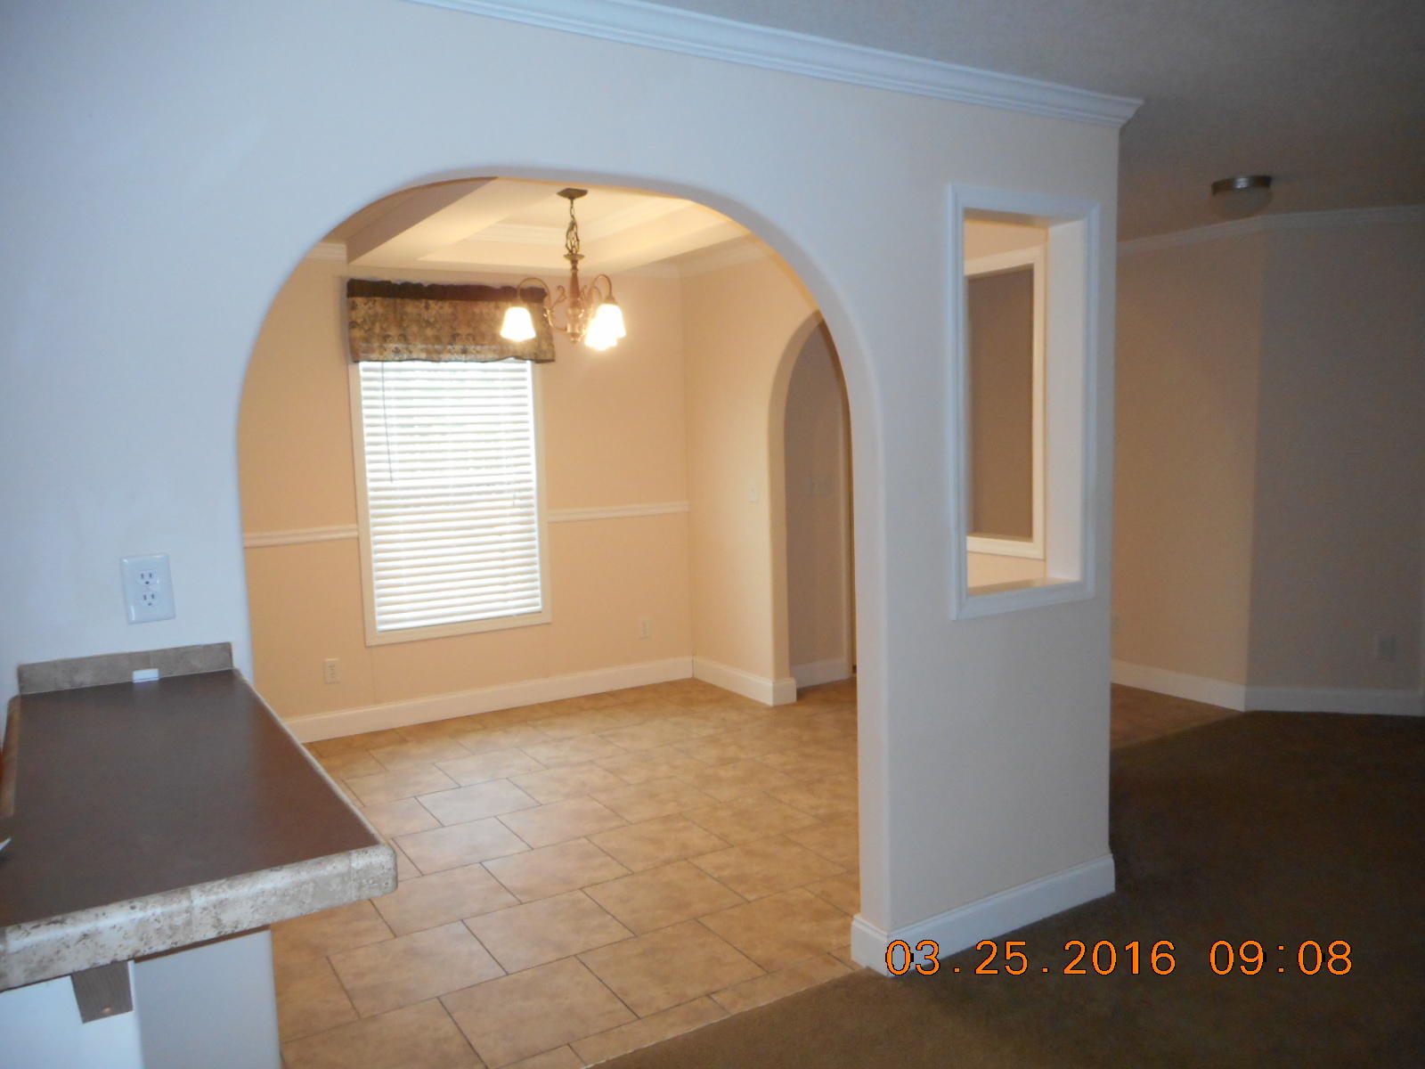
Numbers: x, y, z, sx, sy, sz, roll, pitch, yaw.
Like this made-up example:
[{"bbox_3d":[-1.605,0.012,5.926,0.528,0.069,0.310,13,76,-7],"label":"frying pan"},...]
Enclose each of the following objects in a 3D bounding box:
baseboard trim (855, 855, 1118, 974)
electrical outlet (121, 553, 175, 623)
[{"bbox_3d":[0.849,1.116,3.108,0.956,0.121,0.137,-5,6,-31],"label":"baseboard trim"},{"bbox_3d":[-1.004,0.098,1.832,0.072,0.117,0.010,-5,6,-31],"label":"electrical outlet"}]

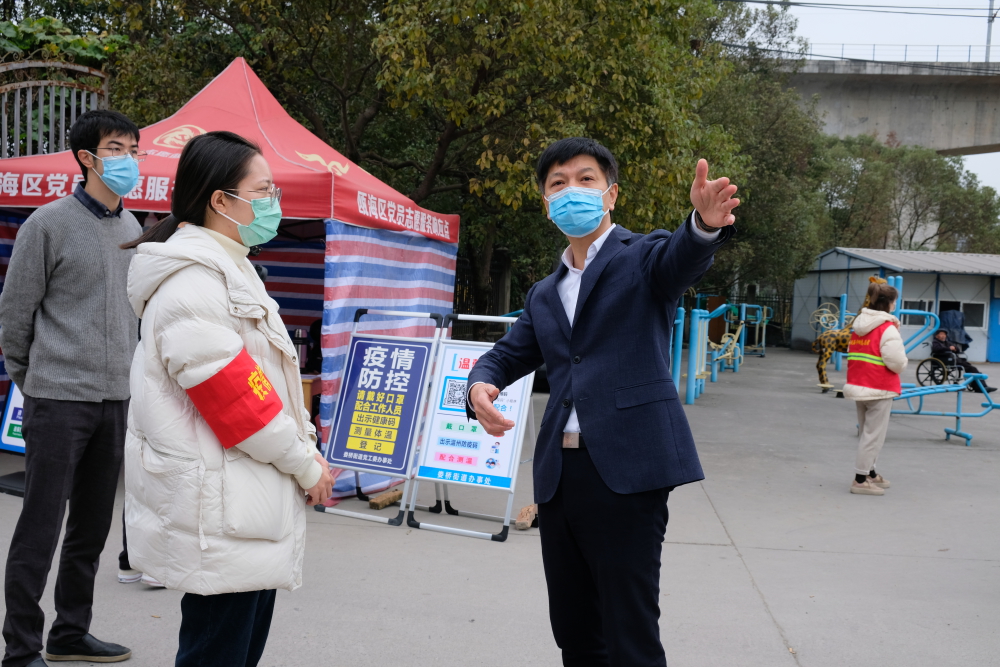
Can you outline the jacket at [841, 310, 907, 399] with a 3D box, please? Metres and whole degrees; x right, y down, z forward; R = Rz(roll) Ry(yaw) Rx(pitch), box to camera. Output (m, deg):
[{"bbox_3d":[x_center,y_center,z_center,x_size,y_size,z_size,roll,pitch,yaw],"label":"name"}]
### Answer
[{"bbox_3d":[2.900,0.163,7.720,0.420,0.720,0.530,1,2,-37],"label":"jacket"}]

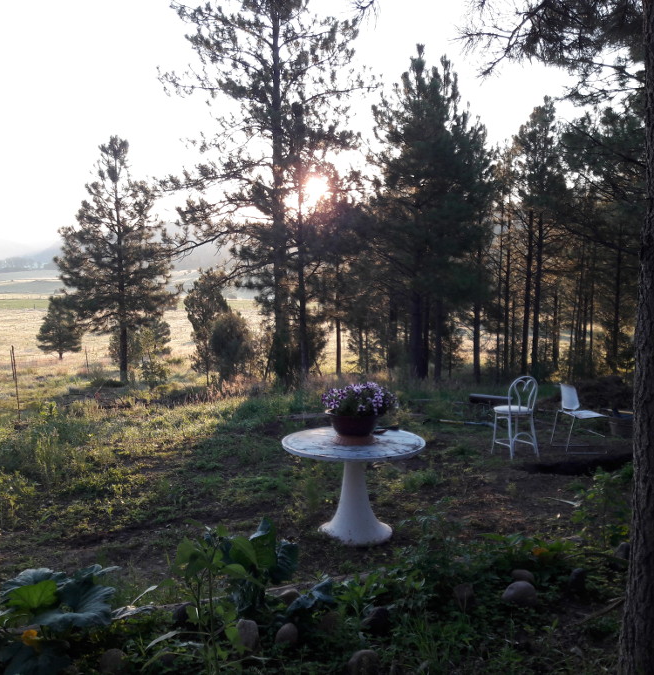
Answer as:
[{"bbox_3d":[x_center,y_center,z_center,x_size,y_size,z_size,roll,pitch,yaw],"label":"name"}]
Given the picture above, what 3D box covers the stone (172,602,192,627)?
[{"bbox_3d":[-0.794,1.512,3.974,0.104,0.118,0.105,0,4,0],"label":"stone"}]

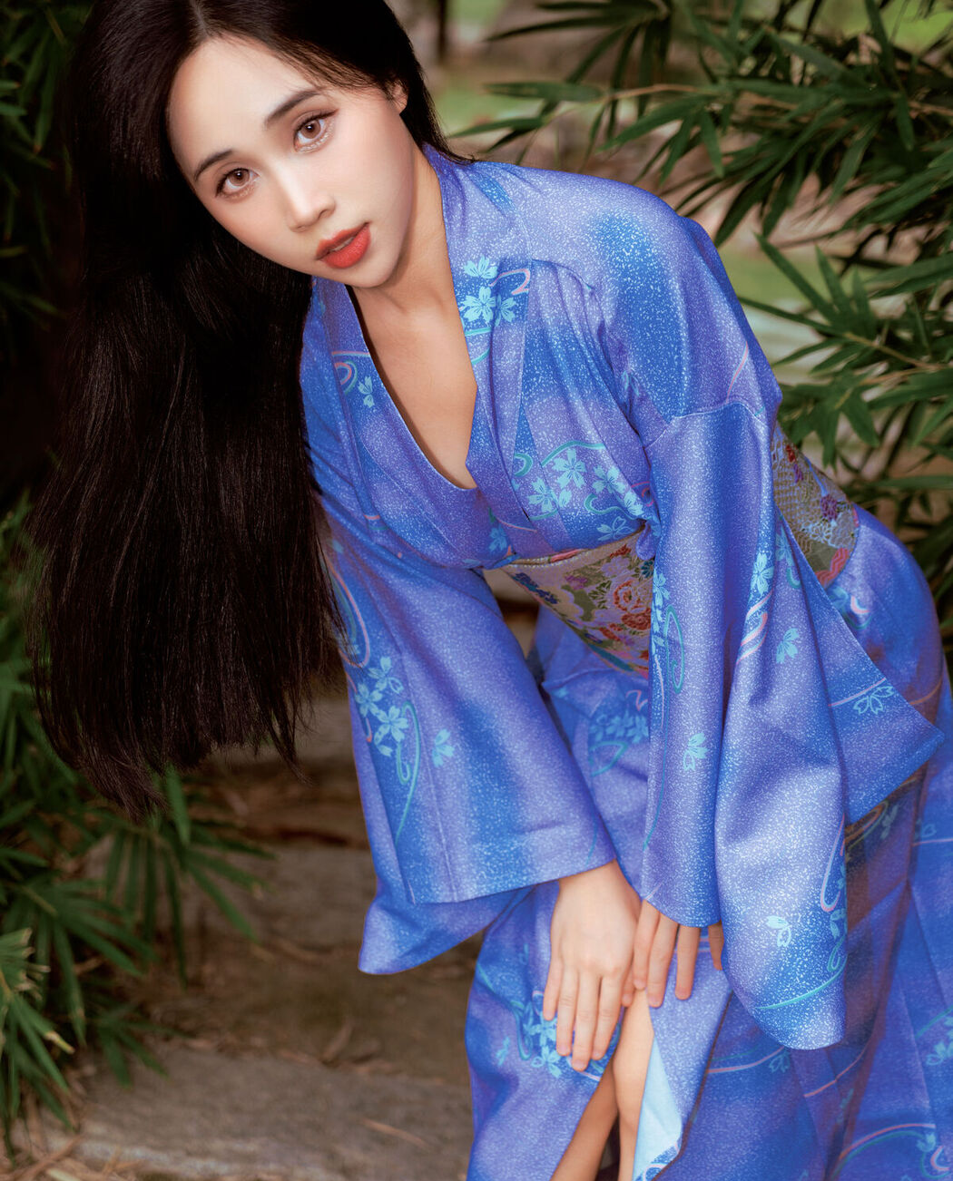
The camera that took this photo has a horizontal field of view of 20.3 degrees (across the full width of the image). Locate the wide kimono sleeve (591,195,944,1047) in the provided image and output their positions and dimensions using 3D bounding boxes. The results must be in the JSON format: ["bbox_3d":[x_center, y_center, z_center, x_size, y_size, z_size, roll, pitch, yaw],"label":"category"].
[{"bbox_3d":[0.225,0.012,1.970,0.240,0.620,0.310,5,12,25],"label":"wide kimono sleeve"}]

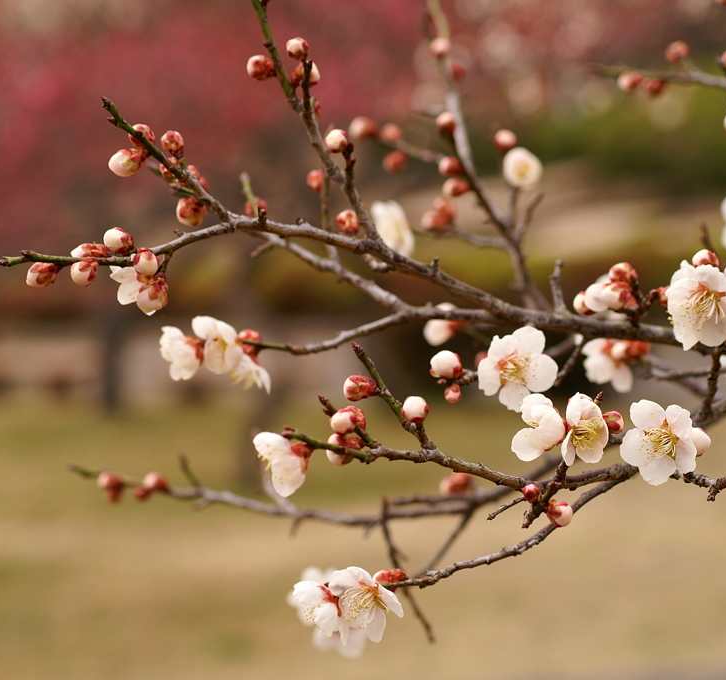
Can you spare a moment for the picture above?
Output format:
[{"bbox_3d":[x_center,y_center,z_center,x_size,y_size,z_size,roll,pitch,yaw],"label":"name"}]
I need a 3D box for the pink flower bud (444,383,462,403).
[{"bbox_3d":[0.029,0.017,0.685,0.005,0.006,0.005,0,-15,0],"label":"pink flower bud"}]

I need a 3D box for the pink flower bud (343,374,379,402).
[{"bbox_3d":[-0.001,0.016,0.700,0.012,0.008,0.008,-2,0,-14],"label":"pink flower bud"}]

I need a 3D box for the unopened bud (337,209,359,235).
[{"bbox_3d":[-0.005,-0.041,0.730,0.008,0.009,0.008,-7,28,0],"label":"unopened bud"}]

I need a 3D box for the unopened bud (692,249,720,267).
[{"bbox_3d":[0.113,-0.026,0.700,0.009,0.008,0.008,41,0,-12],"label":"unopened bud"}]

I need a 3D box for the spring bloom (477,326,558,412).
[{"bbox_3d":[0.049,0.009,0.680,0.025,0.025,0.014,-1,5,-22],"label":"spring bloom"}]

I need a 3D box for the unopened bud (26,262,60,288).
[{"bbox_3d":[-0.102,-0.021,0.675,0.011,0.008,0.008,-24,0,-11],"label":"unopened bud"}]

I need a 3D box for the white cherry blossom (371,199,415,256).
[{"bbox_3d":[0.012,-0.041,0.790,0.014,0.022,0.022,-17,12,-31],"label":"white cherry blossom"}]

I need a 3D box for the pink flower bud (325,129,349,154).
[{"bbox_3d":[-0.009,-0.066,0.710,0.009,0.008,0.008,40,0,-38],"label":"pink flower bud"}]

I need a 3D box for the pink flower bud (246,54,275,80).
[{"bbox_3d":[-0.034,-0.091,0.710,0.009,0.008,0.008,-3,0,-28],"label":"pink flower bud"}]

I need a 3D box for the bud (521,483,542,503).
[{"bbox_3d":[0.053,0.048,0.675,0.006,0.006,0.007,31,0,36],"label":"bud"}]

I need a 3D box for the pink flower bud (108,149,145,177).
[{"bbox_3d":[-0.077,-0.057,0.690,0.011,0.009,0.009,-18,0,-12],"label":"pink flower bud"}]

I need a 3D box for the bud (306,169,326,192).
[{"bbox_3d":[-0.017,-0.058,0.770,0.007,0.009,0.007,-21,25,0],"label":"bud"}]

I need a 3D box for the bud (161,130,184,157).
[{"bbox_3d":[-0.063,-0.065,0.700,0.007,0.009,0.007,-21,0,0],"label":"bud"}]

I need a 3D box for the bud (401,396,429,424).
[{"bbox_3d":[0.017,0.023,0.690,0.008,0.009,0.008,-9,47,0],"label":"bud"}]

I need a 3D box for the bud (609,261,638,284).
[{"bbox_3d":[0.086,-0.022,0.705,0.009,0.008,0.008,45,0,-31],"label":"bud"}]

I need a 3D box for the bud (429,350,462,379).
[{"bbox_3d":[0.027,0.008,0.680,0.010,0.009,0.009,45,0,-31],"label":"bud"}]

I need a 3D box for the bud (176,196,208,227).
[{"bbox_3d":[-0.056,-0.042,0.700,0.010,0.009,0.009,-45,0,25],"label":"bud"}]

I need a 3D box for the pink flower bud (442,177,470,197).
[{"bbox_3d":[0.033,-0.055,0.770,0.009,0.007,0.007,-6,0,-6],"label":"pink flower bud"}]

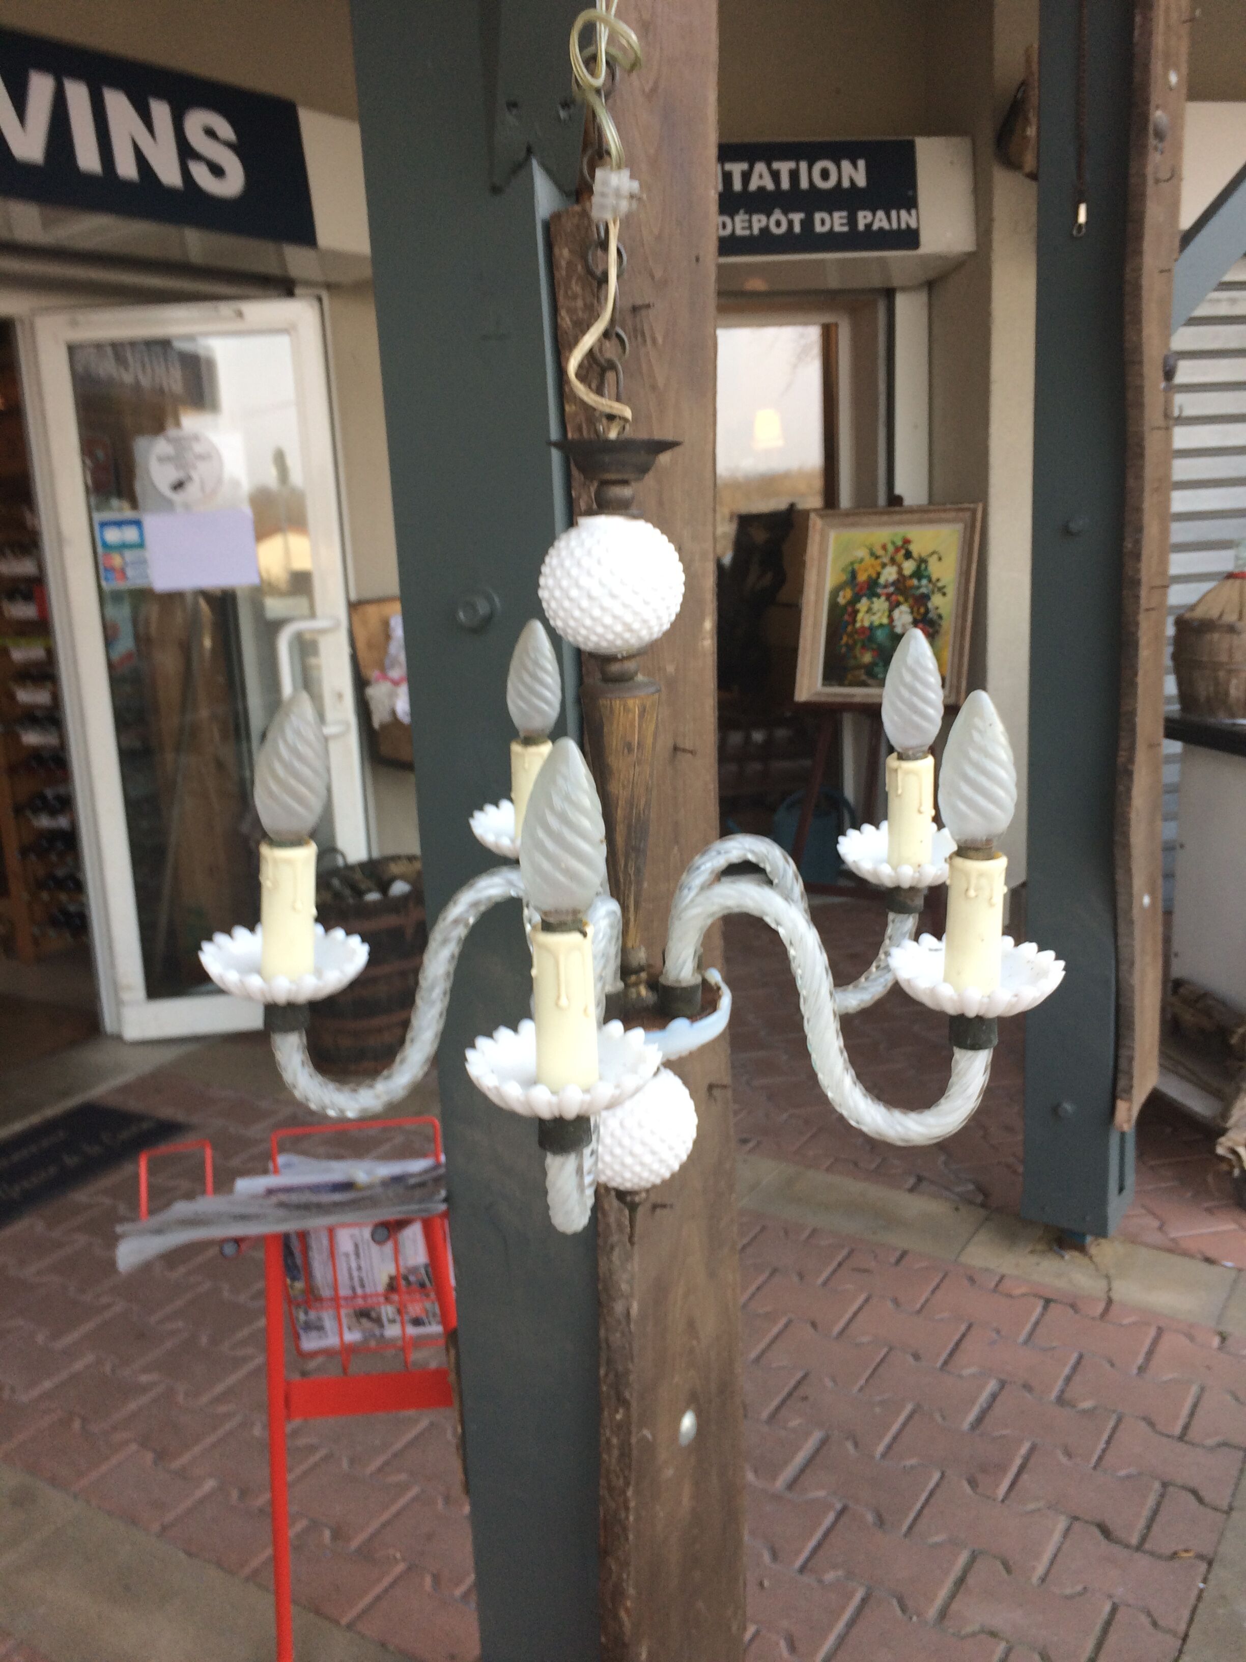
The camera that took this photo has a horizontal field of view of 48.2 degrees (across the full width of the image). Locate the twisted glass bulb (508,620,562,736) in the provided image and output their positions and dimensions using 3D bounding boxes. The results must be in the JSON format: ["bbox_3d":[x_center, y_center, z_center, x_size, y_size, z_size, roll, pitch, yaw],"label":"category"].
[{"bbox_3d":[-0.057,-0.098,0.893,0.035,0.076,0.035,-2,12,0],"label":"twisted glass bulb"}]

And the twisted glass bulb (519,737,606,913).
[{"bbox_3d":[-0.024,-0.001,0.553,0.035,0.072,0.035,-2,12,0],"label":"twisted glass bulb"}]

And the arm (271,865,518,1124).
[{"bbox_3d":[-0.096,0.084,0.725,0.172,0.125,0.018,-6,12,-15],"label":"arm"}]

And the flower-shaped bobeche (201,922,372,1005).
[{"bbox_3d":[-0.168,0.070,0.701,0.081,0.026,0.081,-2,12,0],"label":"flower-shaped bobeche"}]

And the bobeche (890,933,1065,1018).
[{"bbox_3d":[0.166,0.073,0.656,0.081,0.026,0.081,-2,12,0],"label":"bobeche"}]

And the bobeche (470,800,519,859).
[{"bbox_3d":[-0.059,0.001,0.915,0.081,0.026,0.081,-2,12,0],"label":"bobeche"}]

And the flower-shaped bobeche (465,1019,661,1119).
[{"bbox_3d":[-0.024,0.103,0.576,0.081,0.026,0.081,-2,12,0],"label":"flower-shaped bobeche"}]

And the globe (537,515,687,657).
[{"bbox_3d":[-0.006,-0.126,0.711,0.074,0.071,0.074,-2,12,0],"label":"globe"}]

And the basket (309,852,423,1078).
[{"bbox_3d":[-0.690,0.376,3.904,0.440,0.500,0.440,-2,12,0],"label":"basket"}]

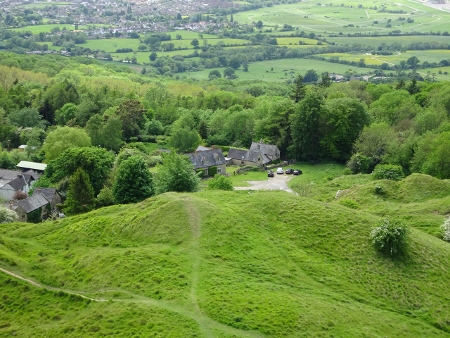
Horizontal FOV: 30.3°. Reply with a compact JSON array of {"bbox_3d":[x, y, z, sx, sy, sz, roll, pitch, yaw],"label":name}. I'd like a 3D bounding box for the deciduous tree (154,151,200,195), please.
[{"bbox_3d":[-12.530,1.550,215.000,11.300,12.300,11.000,0,15,0],"label":"deciduous tree"}]

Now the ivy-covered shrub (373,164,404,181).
[{"bbox_3d":[39.870,1.100,203.000,7.700,4.300,6.500,0,15,0],"label":"ivy-covered shrub"}]

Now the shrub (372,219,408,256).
[{"bbox_3d":[18.380,7.650,93.000,4.200,4.000,4.100,0,15,0],"label":"shrub"}]

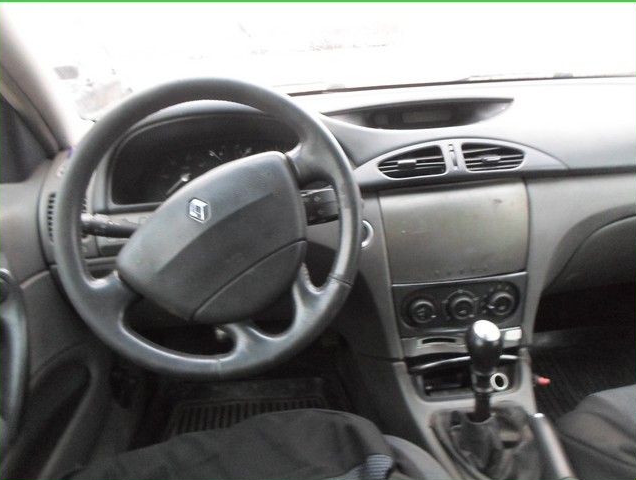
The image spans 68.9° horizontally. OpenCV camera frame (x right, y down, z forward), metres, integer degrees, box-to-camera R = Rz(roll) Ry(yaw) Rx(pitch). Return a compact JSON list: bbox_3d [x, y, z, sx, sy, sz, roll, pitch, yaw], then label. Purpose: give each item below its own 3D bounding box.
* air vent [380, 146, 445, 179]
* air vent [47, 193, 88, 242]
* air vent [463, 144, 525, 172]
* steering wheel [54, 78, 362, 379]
[{"bbox_3d":[0.153,-0.127,0.760,0.106,0.047,0.030,-5,11,-4],"label":"air vent"},{"bbox_3d":[-0.427,-0.038,0.790,0.063,0.080,0.030,-7,13,-8],"label":"air vent"},{"bbox_3d":[0.290,-0.137,0.770,0.100,0.046,0.030,-5,11,-4],"label":"air vent"},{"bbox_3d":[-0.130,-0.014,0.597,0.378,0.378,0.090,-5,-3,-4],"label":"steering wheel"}]

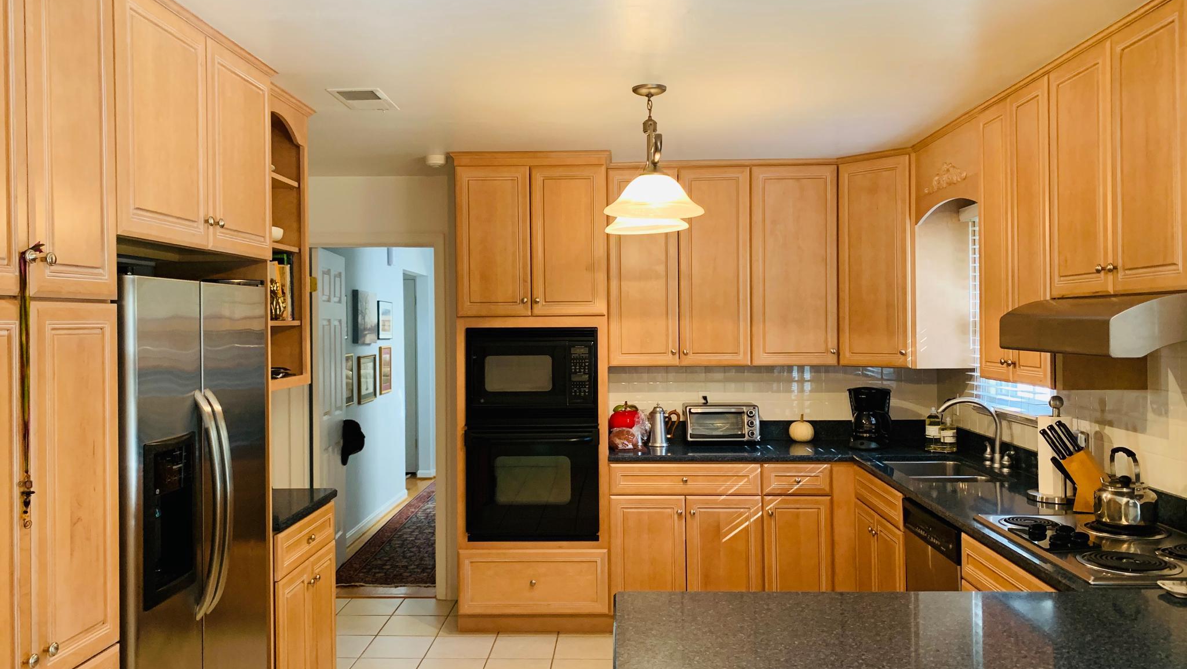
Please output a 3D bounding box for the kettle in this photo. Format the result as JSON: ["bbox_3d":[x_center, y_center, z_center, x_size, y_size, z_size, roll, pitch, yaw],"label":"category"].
[{"bbox_3d":[1.677,0.467,2.809,0.200,0.239,0.215,0,0,-13],"label":"kettle"}]

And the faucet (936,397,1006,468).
[{"bbox_3d":[1.674,0.438,3.958,0.290,0.326,0.050,0,0,2],"label":"faucet"}]

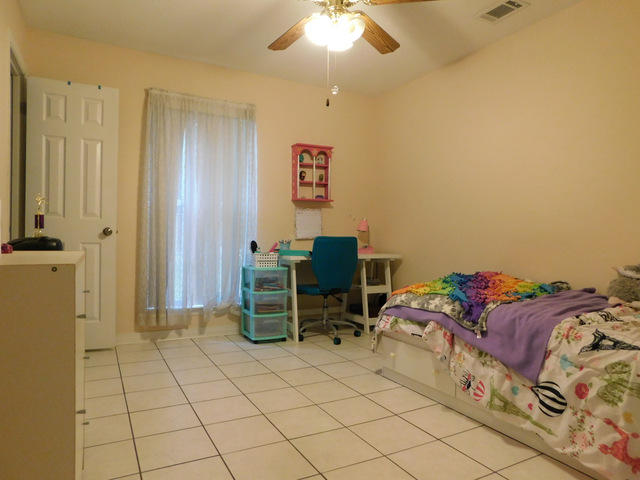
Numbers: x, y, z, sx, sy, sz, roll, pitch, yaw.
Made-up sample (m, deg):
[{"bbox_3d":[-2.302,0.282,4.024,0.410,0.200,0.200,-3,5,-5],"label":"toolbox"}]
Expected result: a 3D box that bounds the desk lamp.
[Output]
[{"bbox_3d":[0.470,-0.037,4.340,0.160,0.360,0.125,1,1,-42],"label":"desk lamp"}]

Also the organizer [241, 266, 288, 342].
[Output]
[{"bbox_3d":[-0.486,0.558,3.762,0.325,0.640,0.325,1,0,-28],"label":"organizer"}]

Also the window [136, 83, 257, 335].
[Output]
[{"bbox_3d":[-1.044,-0.237,3.699,0.970,1.990,0.100,1,0,-28],"label":"window"}]

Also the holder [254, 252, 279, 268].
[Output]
[{"bbox_3d":[-0.480,0.177,3.731,0.215,0.135,0.145,1,0,-28],"label":"holder"}]

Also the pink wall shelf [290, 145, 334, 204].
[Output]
[{"bbox_3d":[-0.071,-0.647,4.192,0.405,0.540,0.130,1,0,-28],"label":"pink wall shelf"}]

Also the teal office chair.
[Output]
[{"bbox_3d":[0.062,0.425,3.884,0.580,0.926,0.580,1,0,-22],"label":"teal office chair"}]

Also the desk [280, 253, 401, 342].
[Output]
[{"bbox_3d":[0.126,0.511,4.128,1.275,0.752,0.445,1,0,-28],"label":"desk"}]

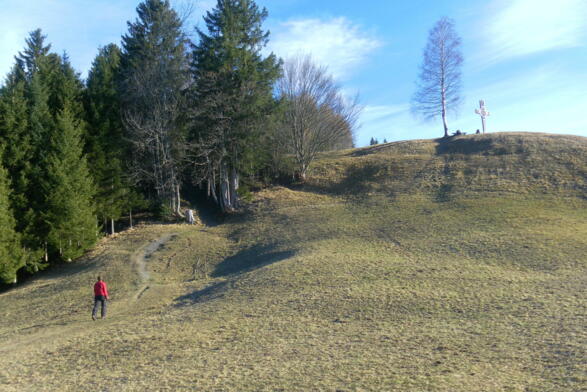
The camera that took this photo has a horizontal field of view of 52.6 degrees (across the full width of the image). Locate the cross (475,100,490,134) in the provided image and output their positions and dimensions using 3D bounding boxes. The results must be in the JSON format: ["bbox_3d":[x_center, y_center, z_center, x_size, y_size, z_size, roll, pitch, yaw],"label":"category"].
[{"bbox_3d":[21.658,-9.015,68.120,2.300,3.942,0.350,2,-4,-30],"label":"cross"}]

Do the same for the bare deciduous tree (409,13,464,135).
[{"bbox_3d":[16.387,-13.824,68.428,5.959,14.037,5.959,0,-3,0],"label":"bare deciduous tree"}]

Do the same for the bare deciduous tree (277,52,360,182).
[{"bbox_3d":[2.444,-7.764,58.382,8.210,12.521,7.800,0,-3,0],"label":"bare deciduous tree"}]

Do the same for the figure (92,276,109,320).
[{"bbox_3d":[-7.741,4.118,23.854,0.580,1.753,0.500,-1,-4,9],"label":"figure"}]

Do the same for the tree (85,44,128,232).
[{"bbox_3d":[-14.181,-4.474,45.443,4.000,14.510,4.000,0,-3,0],"label":"tree"}]

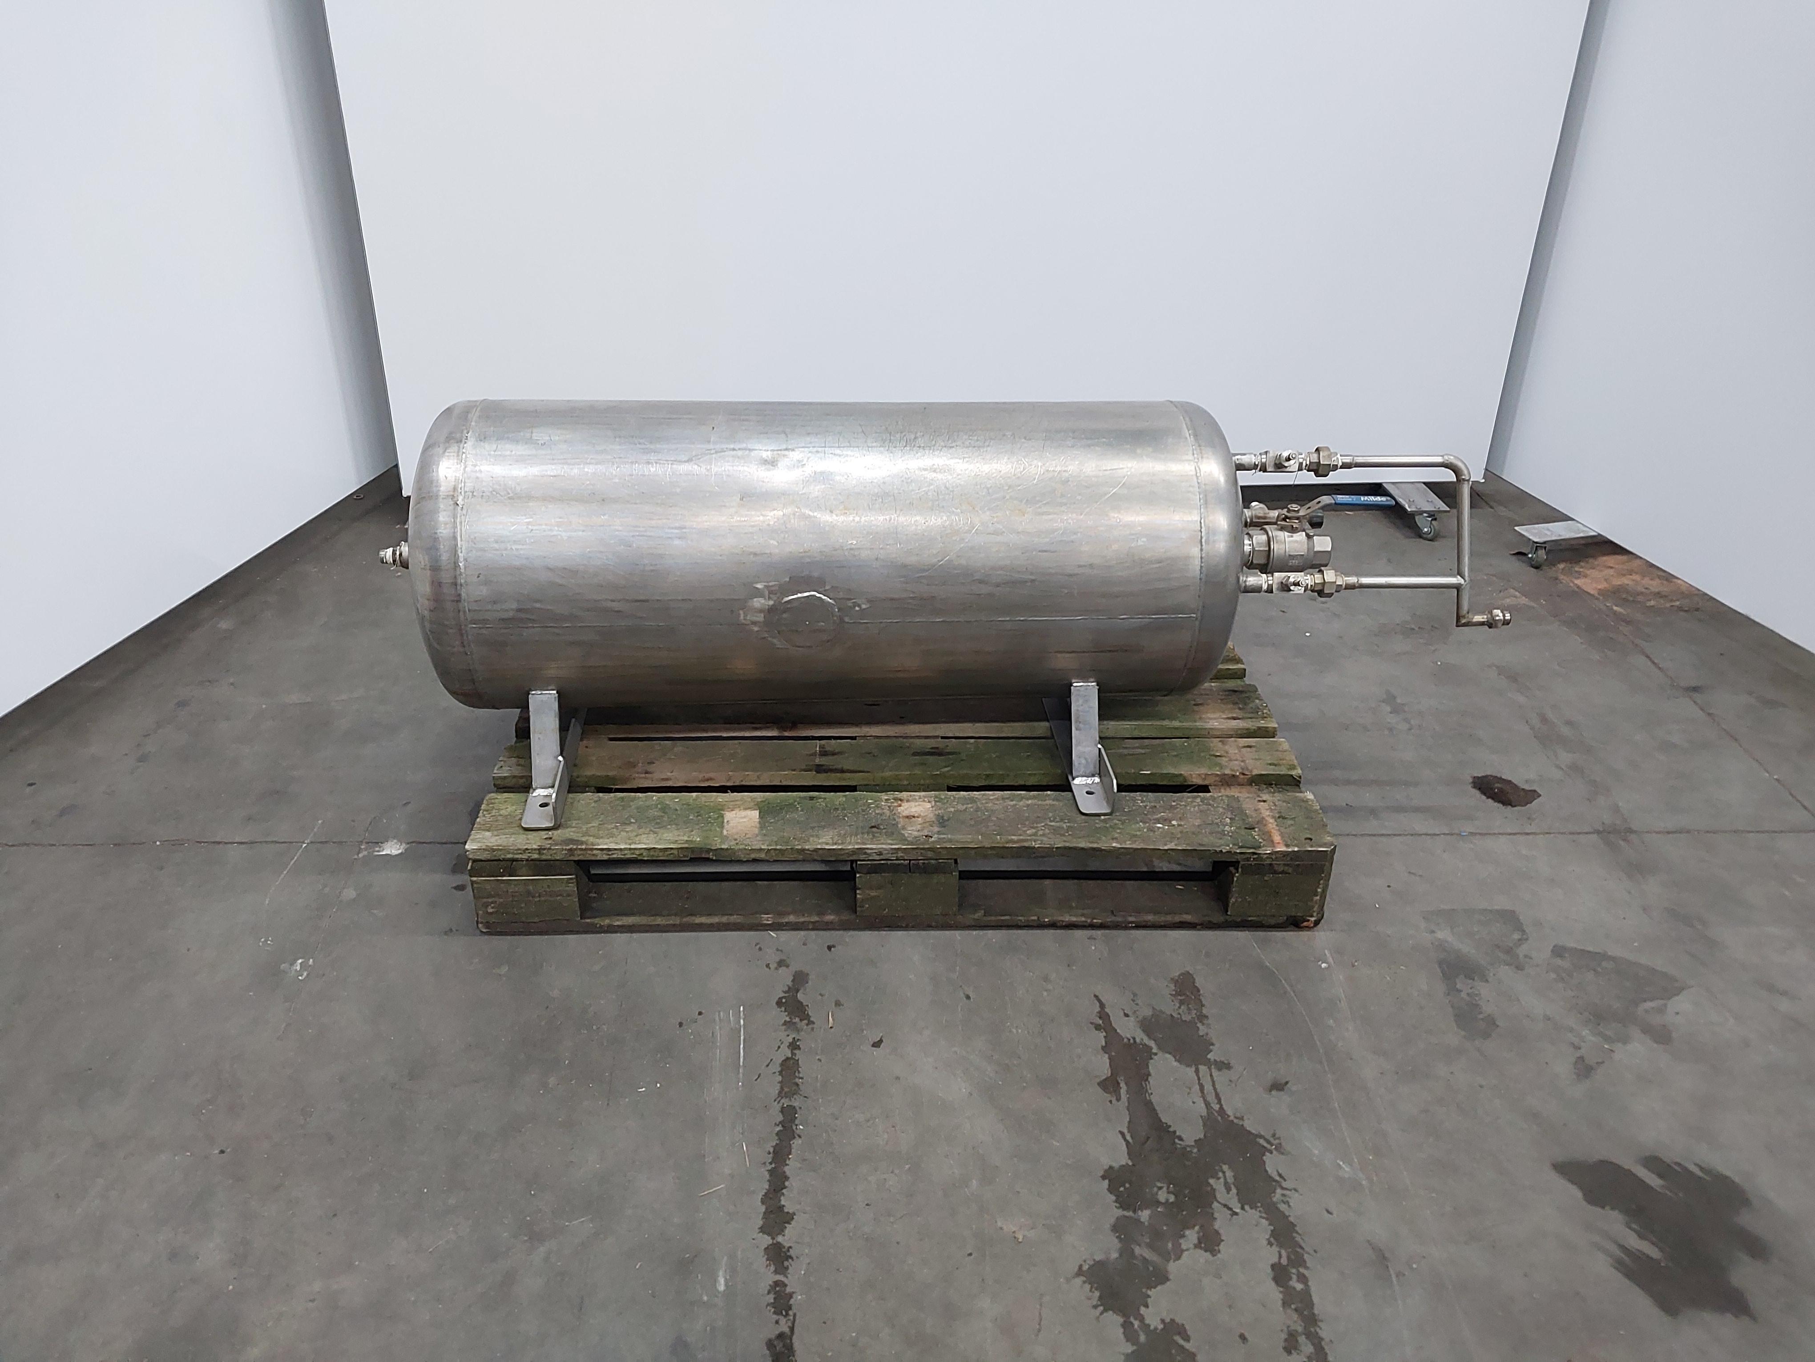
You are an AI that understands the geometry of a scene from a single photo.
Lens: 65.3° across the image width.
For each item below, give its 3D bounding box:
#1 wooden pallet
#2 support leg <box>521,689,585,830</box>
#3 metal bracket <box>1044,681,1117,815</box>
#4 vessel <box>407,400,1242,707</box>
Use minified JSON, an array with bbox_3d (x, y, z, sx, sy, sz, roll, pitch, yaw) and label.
[{"bbox_3d":[-0.015,0.098,2.318,1.200,0.144,0.800,0,29,-3],"label":"wooden pallet"},{"bbox_3d":[-0.530,-0.014,2.200,0.050,0.138,0.650,-1,29,-5],"label":"support leg"},{"bbox_3d":[0.248,-0.026,2.267,0.050,0.138,0.650,-1,29,-5],"label":"metal bracket"},{"bbox_3d":[-0.110,-0.193,2.146,1.214,0.452,0.452,-1,29,-5],"label":"vessel"}]

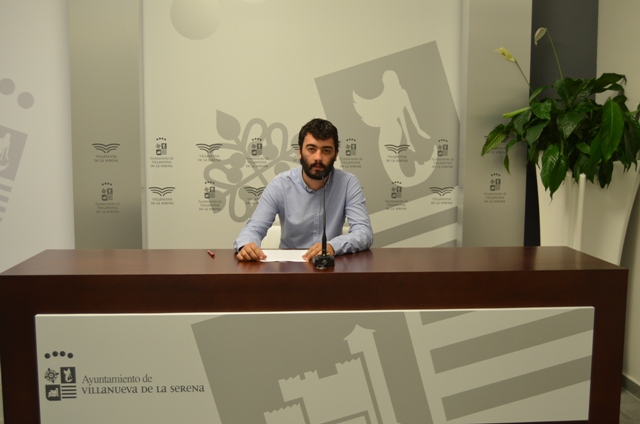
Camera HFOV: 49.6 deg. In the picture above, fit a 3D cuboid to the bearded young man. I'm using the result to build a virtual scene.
[{"bbox_3d":[-0.060,0.262,2.910,0.550,1.300,0.700,0,6,-2],"label":"bearded young man"}]

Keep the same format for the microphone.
[{"bbox_3d":[0.012,0.026,2.510,0.080,0.345,0.150,0,6,-3],"label":"microphone"}]

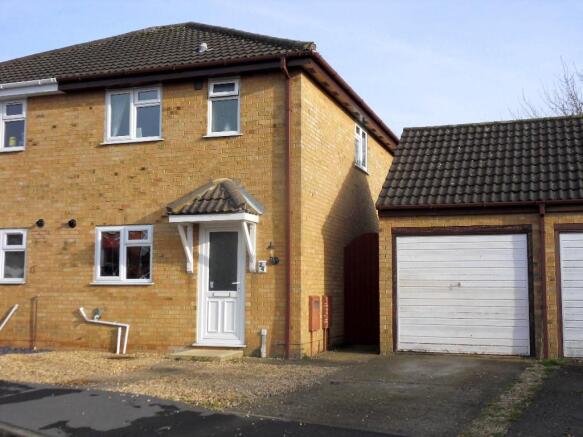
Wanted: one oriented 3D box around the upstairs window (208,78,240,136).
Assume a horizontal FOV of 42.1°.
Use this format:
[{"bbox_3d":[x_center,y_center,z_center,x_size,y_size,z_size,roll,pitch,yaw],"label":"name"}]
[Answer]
[{"bbox_3d":[-1.163,-1.950,13.222,0.644,1.038,0.100,-2,-7,19],"label":"upstairs window"}]

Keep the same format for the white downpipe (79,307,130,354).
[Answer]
[{"bbox_3d":[-3.321,1.981,13.399,1.024,0.792,0.140,-2,-7,19],"label":"white downpipe"}]

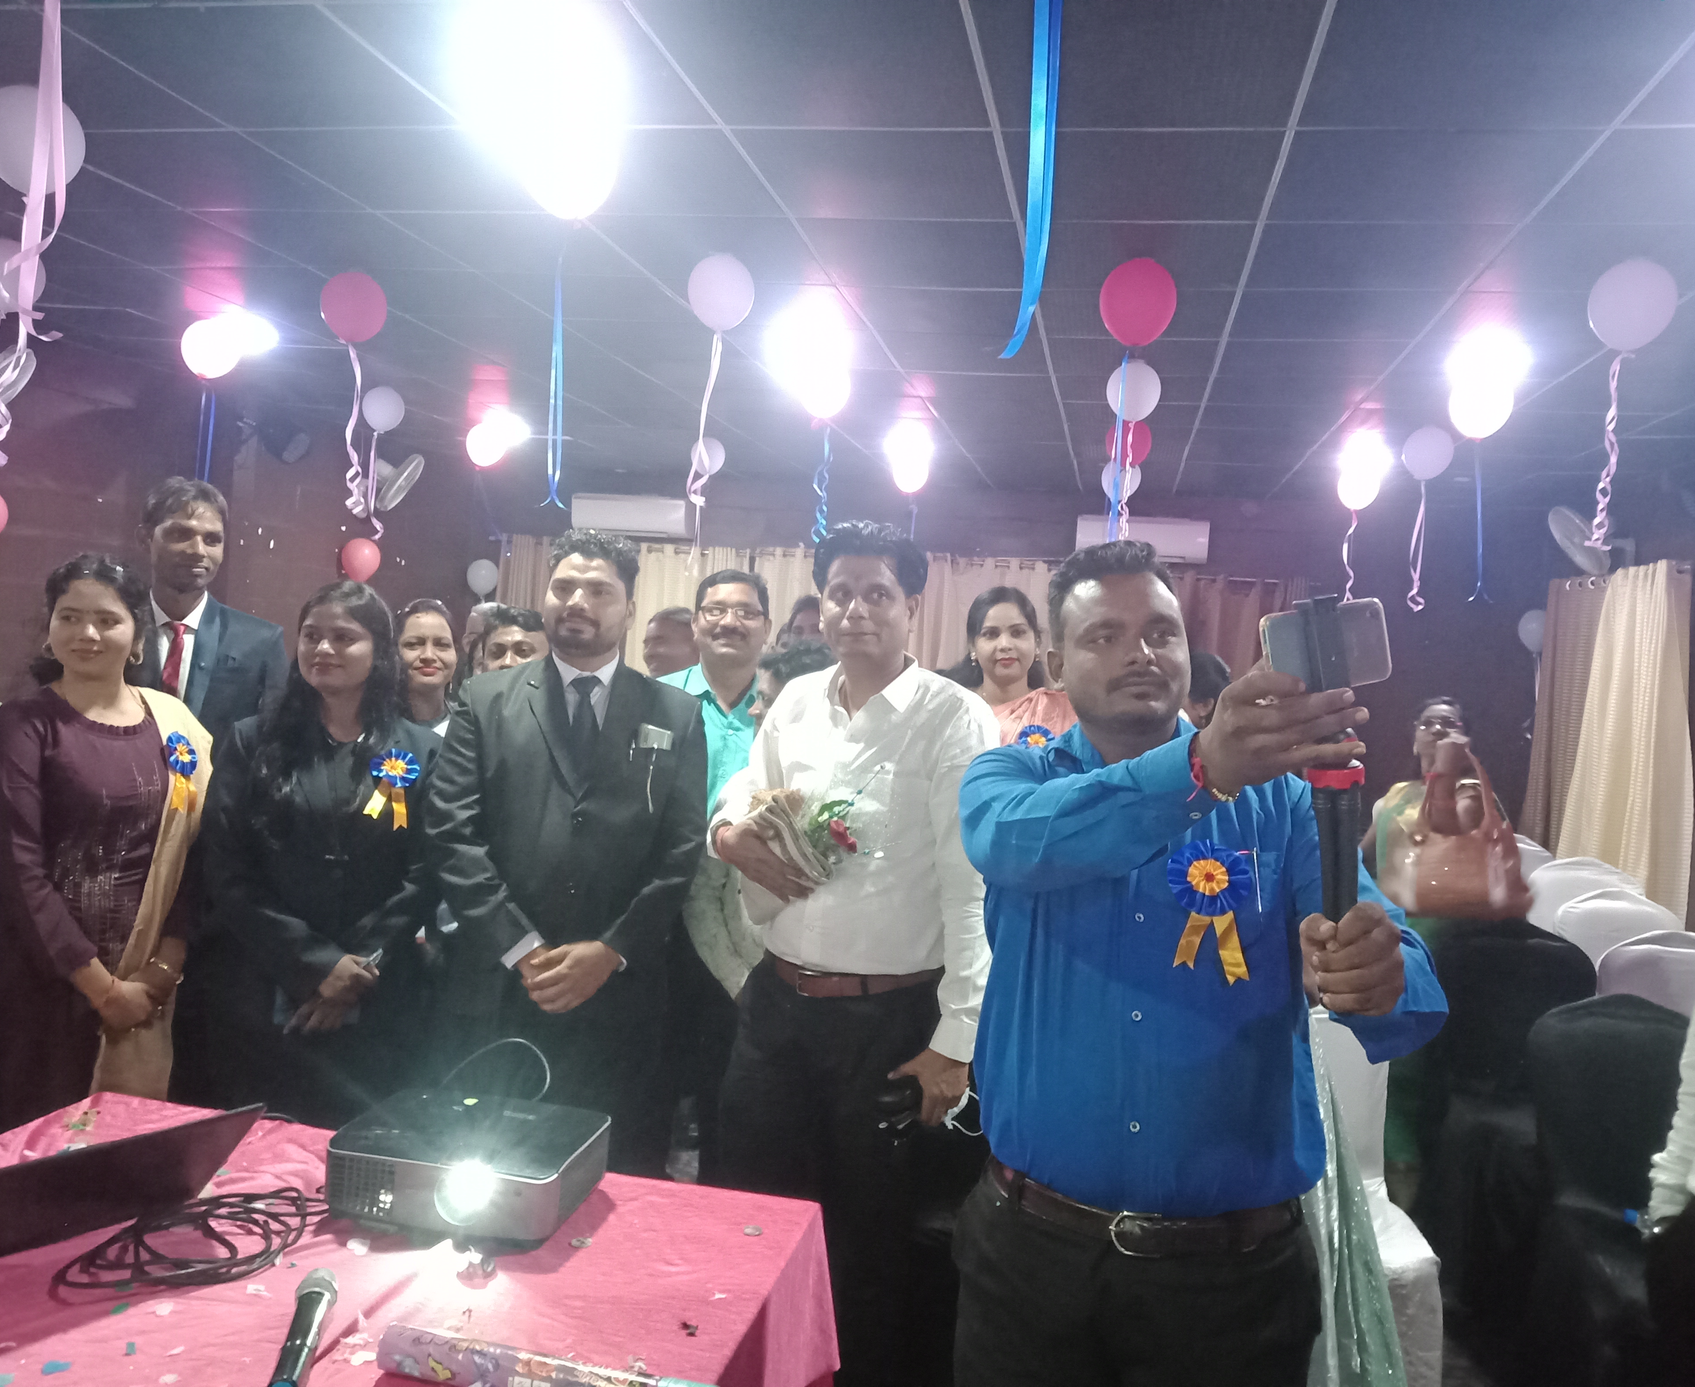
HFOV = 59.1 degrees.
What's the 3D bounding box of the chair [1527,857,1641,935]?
[{"bbox_3d":[2.826,1.090,5.734,0.450,0.870,0.520,4,2,18],"label":"chair"}]

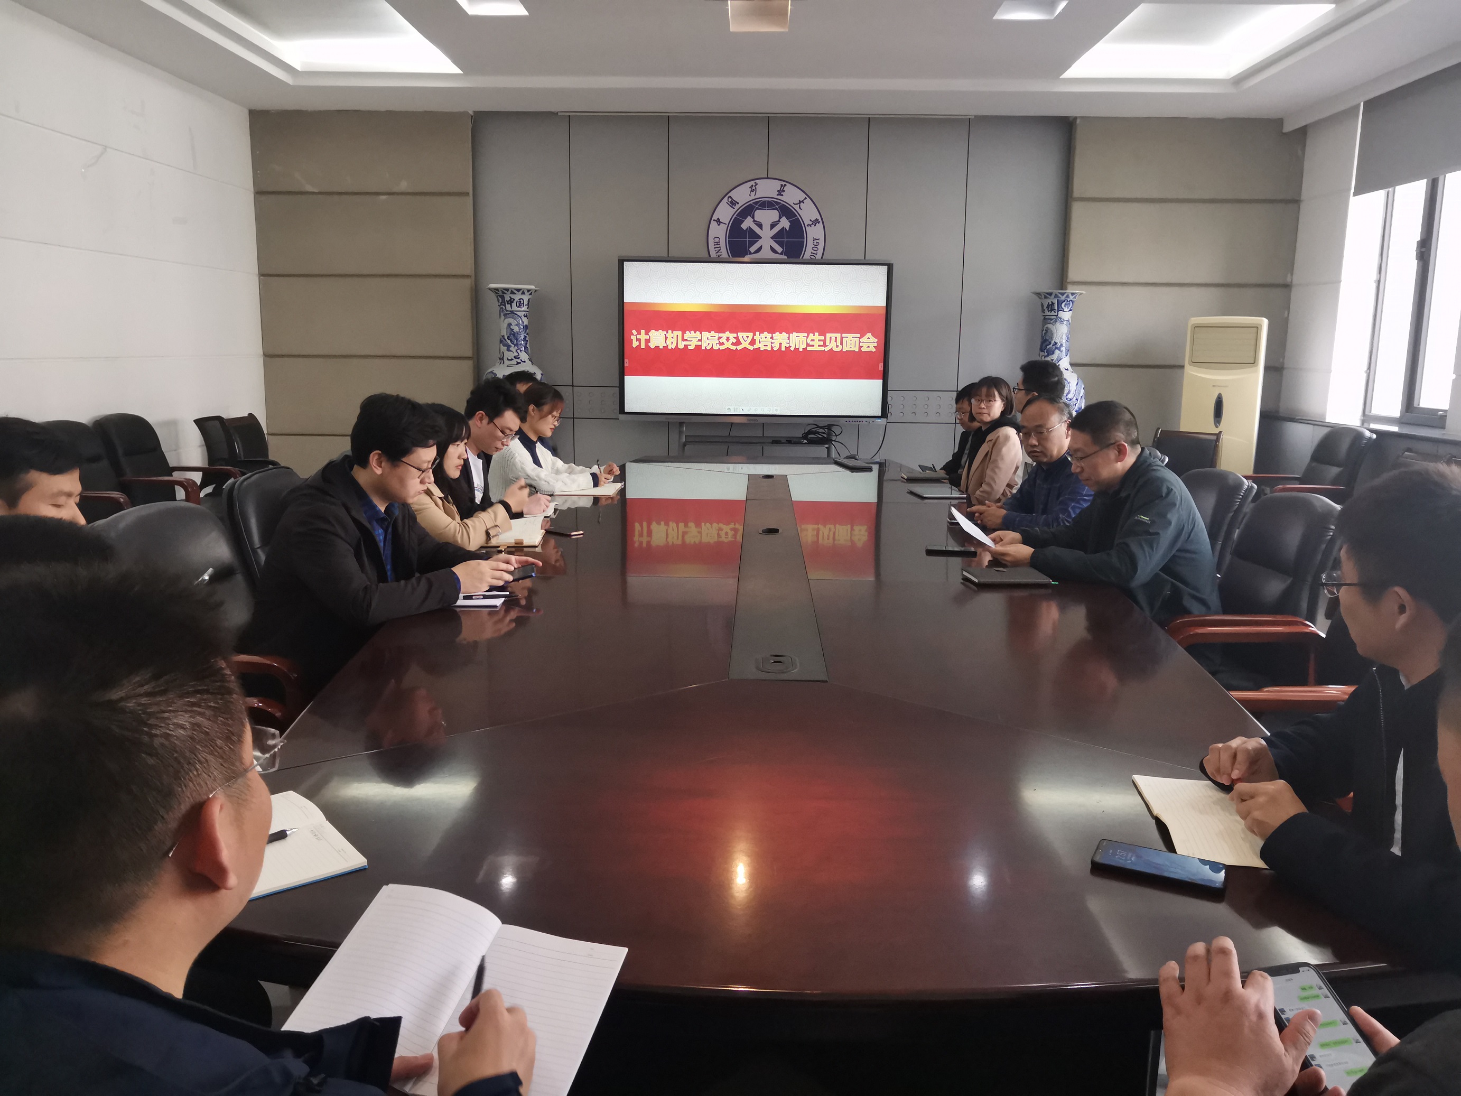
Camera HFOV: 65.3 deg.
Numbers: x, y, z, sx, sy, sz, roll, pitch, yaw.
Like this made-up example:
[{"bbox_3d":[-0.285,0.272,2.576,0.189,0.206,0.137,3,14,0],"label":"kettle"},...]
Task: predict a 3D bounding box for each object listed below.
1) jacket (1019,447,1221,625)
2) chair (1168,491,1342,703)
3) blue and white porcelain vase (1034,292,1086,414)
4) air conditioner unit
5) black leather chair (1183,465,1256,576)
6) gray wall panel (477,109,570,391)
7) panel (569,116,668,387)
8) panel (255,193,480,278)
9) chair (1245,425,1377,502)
[{"bbox_3d":[1.182,0.013,3.493,0.560,0.640,0.530,1,10,2],"label":"jacket"},{"bbox_3d":[1.457,0.347,3.312,0.670,1.020,0.620,1,10,1],"label":"chair"},{"bbox_3d":[2.332,-0.940,8.297,0.480,1.840,0.480,1,10,1],"label":"blue and white porcelain vase"},{"bbox_3d":[3.434,-0.788,8.045,0.530,1.656,0.330,4,11,18],"label":"air conditioner unit"},{"bbox_3d":[1.416,0.228,3.984,0.670,1.020,0.620,1,10,1],"label":"black leather chair"},{"bbox_3d":[-1.555,-2.214,8.556,0.715,1.984,0.040,1,10,1],"label":"gray wall panel"},{"bbox_3d":[-0.845,-2.237,8.676,0.744,1.993,0.050,1,10,2],"label":"panel"},{"bbox_3d":[-2.734,-2.353,8.559,1.627,0.604,0.050,1,10,2],"label":"panel"},{"bbox_3d":[3.254,-0.180,6.422,0.670,1.020,0.620,1,10,1],"label":"chair"}]

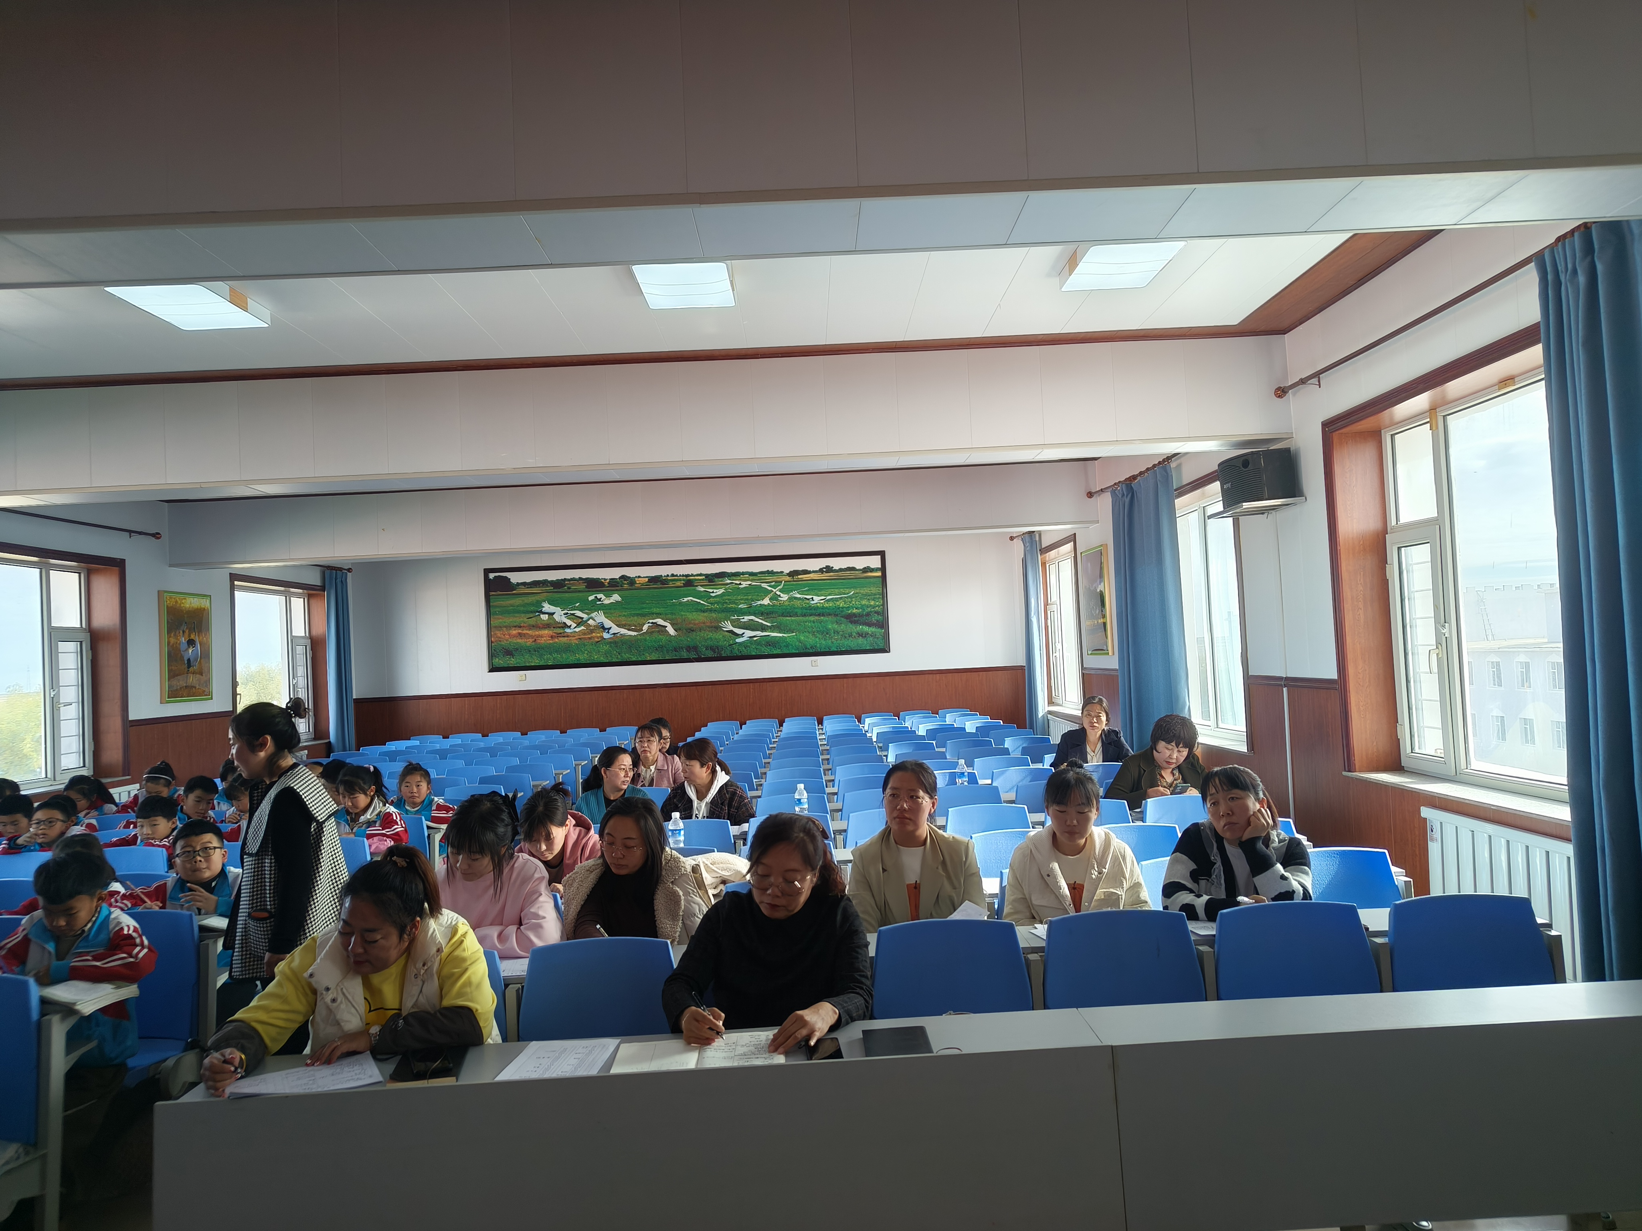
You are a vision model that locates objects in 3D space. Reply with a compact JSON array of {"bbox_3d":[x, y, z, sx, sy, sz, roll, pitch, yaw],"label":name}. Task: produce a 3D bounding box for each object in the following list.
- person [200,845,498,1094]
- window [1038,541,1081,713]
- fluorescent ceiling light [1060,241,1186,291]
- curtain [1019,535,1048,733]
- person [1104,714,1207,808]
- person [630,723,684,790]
[{"bbox_3d":[-1.086,1.165,2.792,0.660,1.197,0.719,-3,-2,11],"label":"person"},{"bbox_3d":[2.928,0.146,13.820,0.200,2.000,2.420,-3,-2,-1],"label":"window"},{"bbox_3d":[1.315,-1.569,4.999,0.390,0.089,0.572,-3,-2,-1],"label":"fluorescent ceiling light"},{"bbox_3d":[2.609,0.435,13.818,0.160,2.850,1.246,-3,-2,-1],"label":"curtain"},{"bbox_3d":[1.911,1.175,6.418,0.560,1.230,0.750,-3,-2,-1],"label":"person"},{"bbox_3d":[-1.152,1.376,7.970,0.470,1.241,0.660,-3,-2,-1],"label":"person"}]

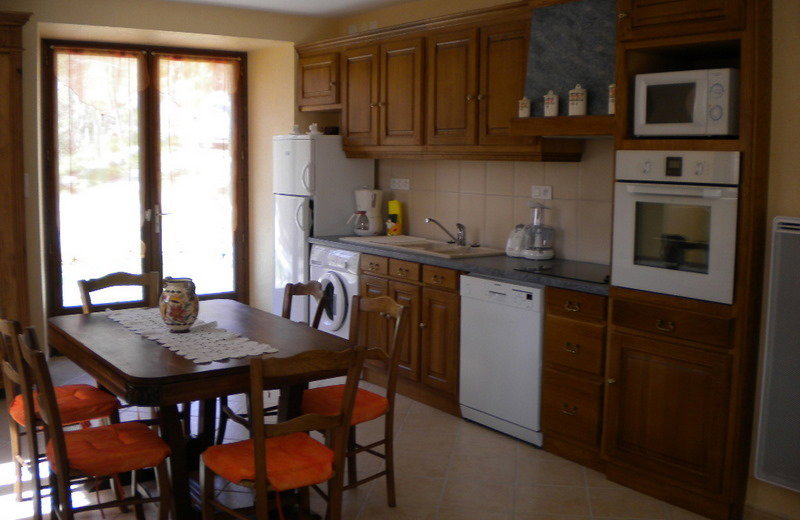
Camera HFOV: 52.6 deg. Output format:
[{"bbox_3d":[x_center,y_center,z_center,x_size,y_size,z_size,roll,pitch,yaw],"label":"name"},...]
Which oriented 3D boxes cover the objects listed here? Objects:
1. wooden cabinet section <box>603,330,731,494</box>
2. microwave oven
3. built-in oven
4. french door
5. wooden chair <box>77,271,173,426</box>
[{"bbox_3d":[1.329,0.615,3.628,0.560,0.595,0.595,-6,9,-37],"label":"wooden cabinet section"},{"bbox_3d":[1.272,-0.634,3.382,0.350,0.274,0.450,-5,9,-37],"label":"microwave oven"},{"bbox_3d":[1.322,-0.171,3.478,0.536,0.592,0.575,-7,10,-37],"label":"built-in oven"},{"bbox_3d":[-1.947,-0.539,6.352,1.674,2.265,0.090,-5,9,-37],"label":"french door"},{"bbox_3d":[-1.249,0.525,3.867,0.430,0.850,0.420,8,10,44],"label":"wooden chair"}]

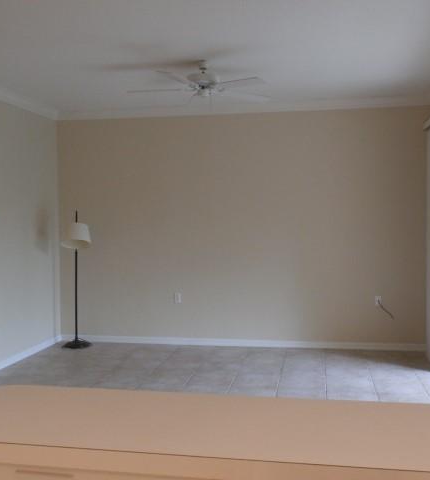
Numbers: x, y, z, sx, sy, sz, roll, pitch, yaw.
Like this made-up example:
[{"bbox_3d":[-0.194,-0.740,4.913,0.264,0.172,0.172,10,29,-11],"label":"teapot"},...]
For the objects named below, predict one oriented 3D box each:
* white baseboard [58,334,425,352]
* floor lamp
[{"bbox_3d":[0.233,1.181,5.959,4.258,0.087,0.020,0,2,9],"label":"white baseboard"},{"bbox_3d":[-1.626,0.448,6.045,0.345,1.575,0.345,0,2,9],"label":"floor lamp"}]

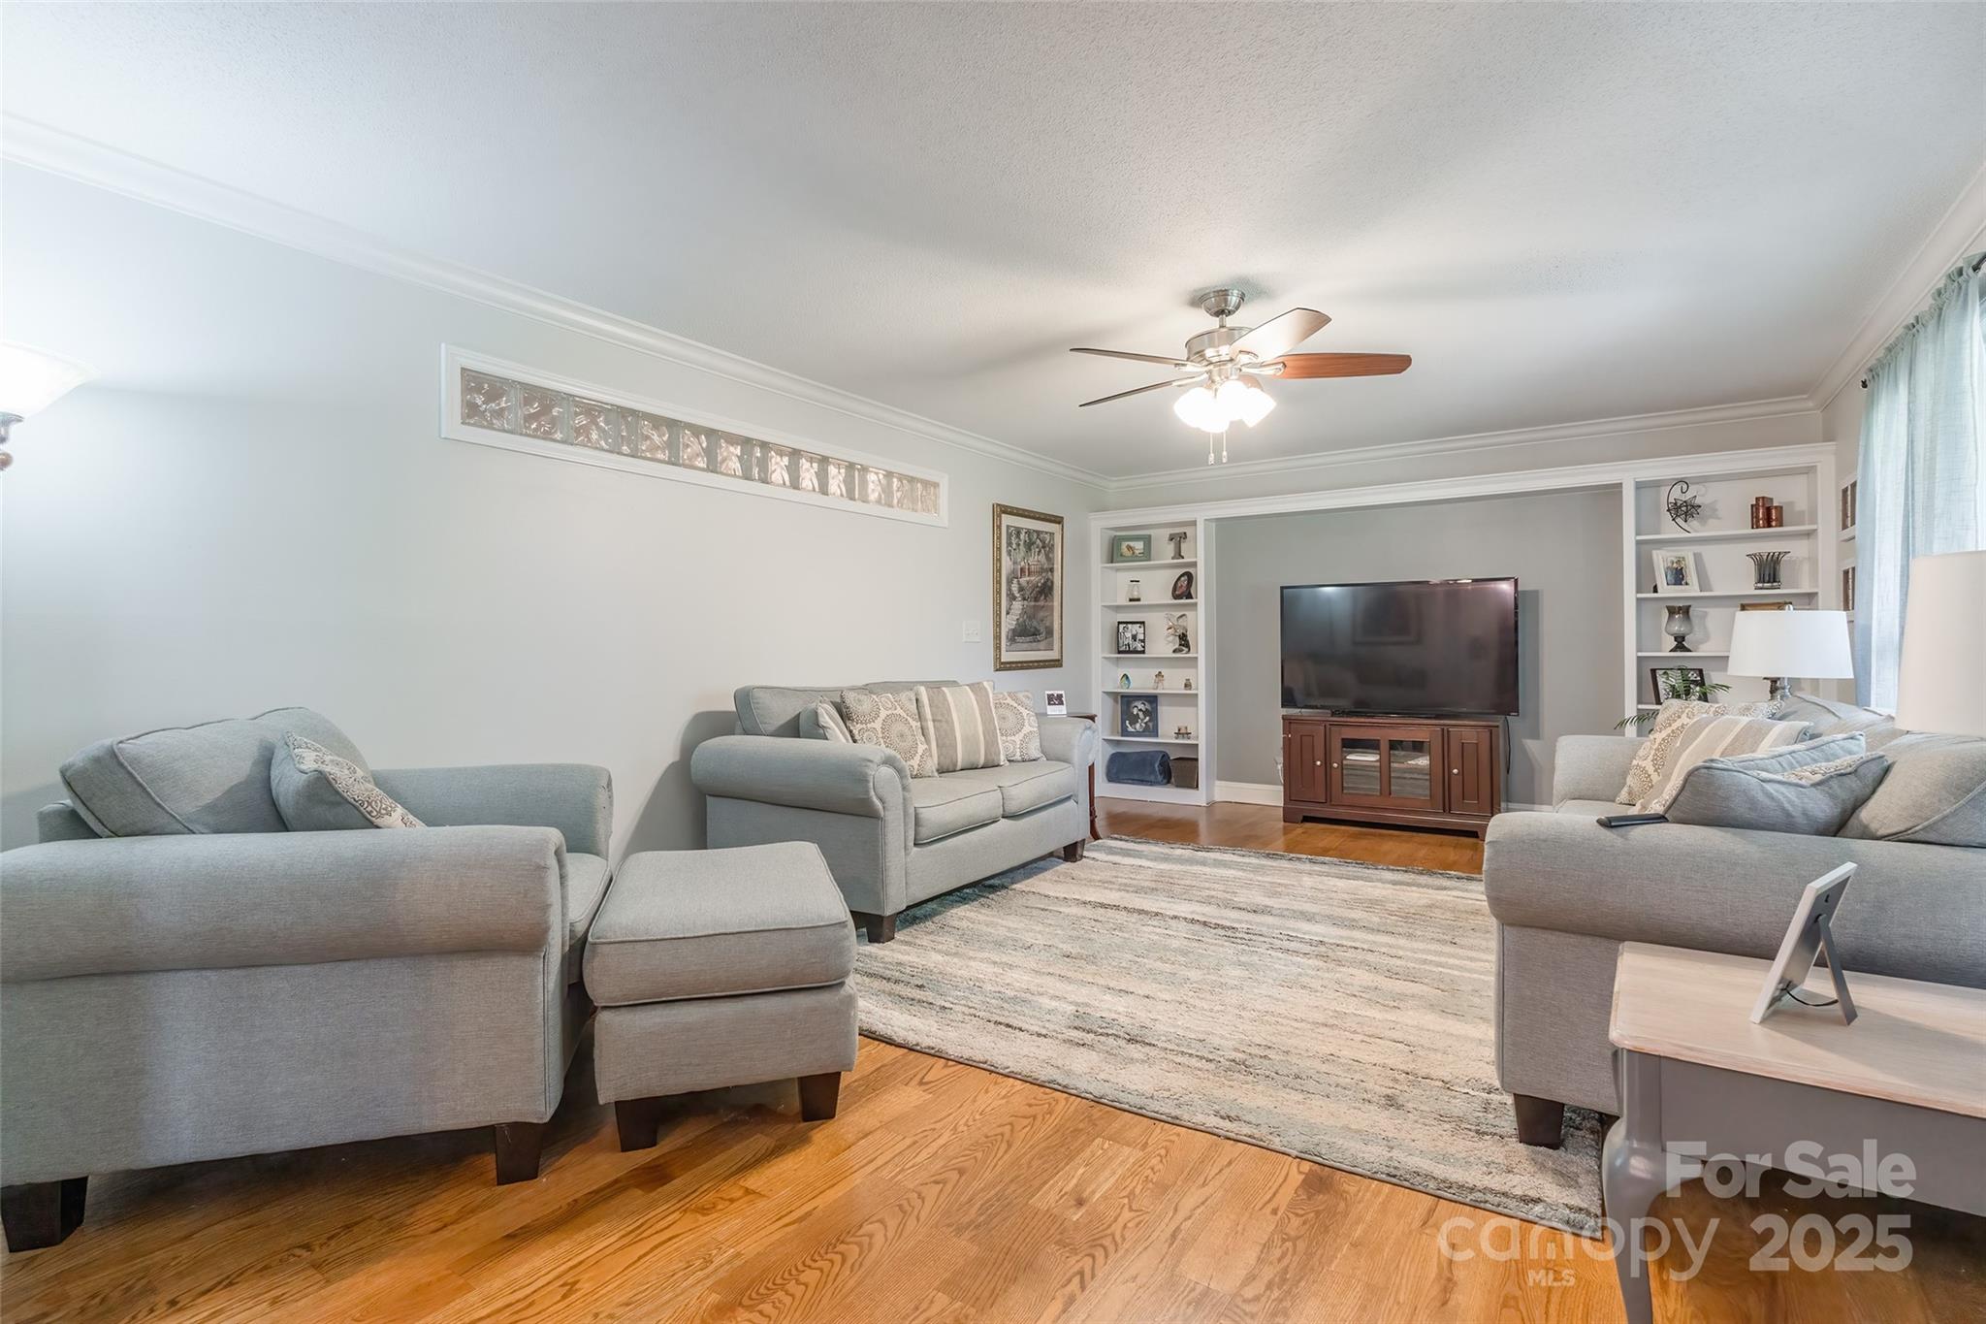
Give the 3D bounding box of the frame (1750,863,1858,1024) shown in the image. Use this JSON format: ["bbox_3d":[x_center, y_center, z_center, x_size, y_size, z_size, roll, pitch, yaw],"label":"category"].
[{"bbox_3d":[1.208,0.412,1.295,0.235,0.208,0.090,-1,1,-35],"label":"frame"}]

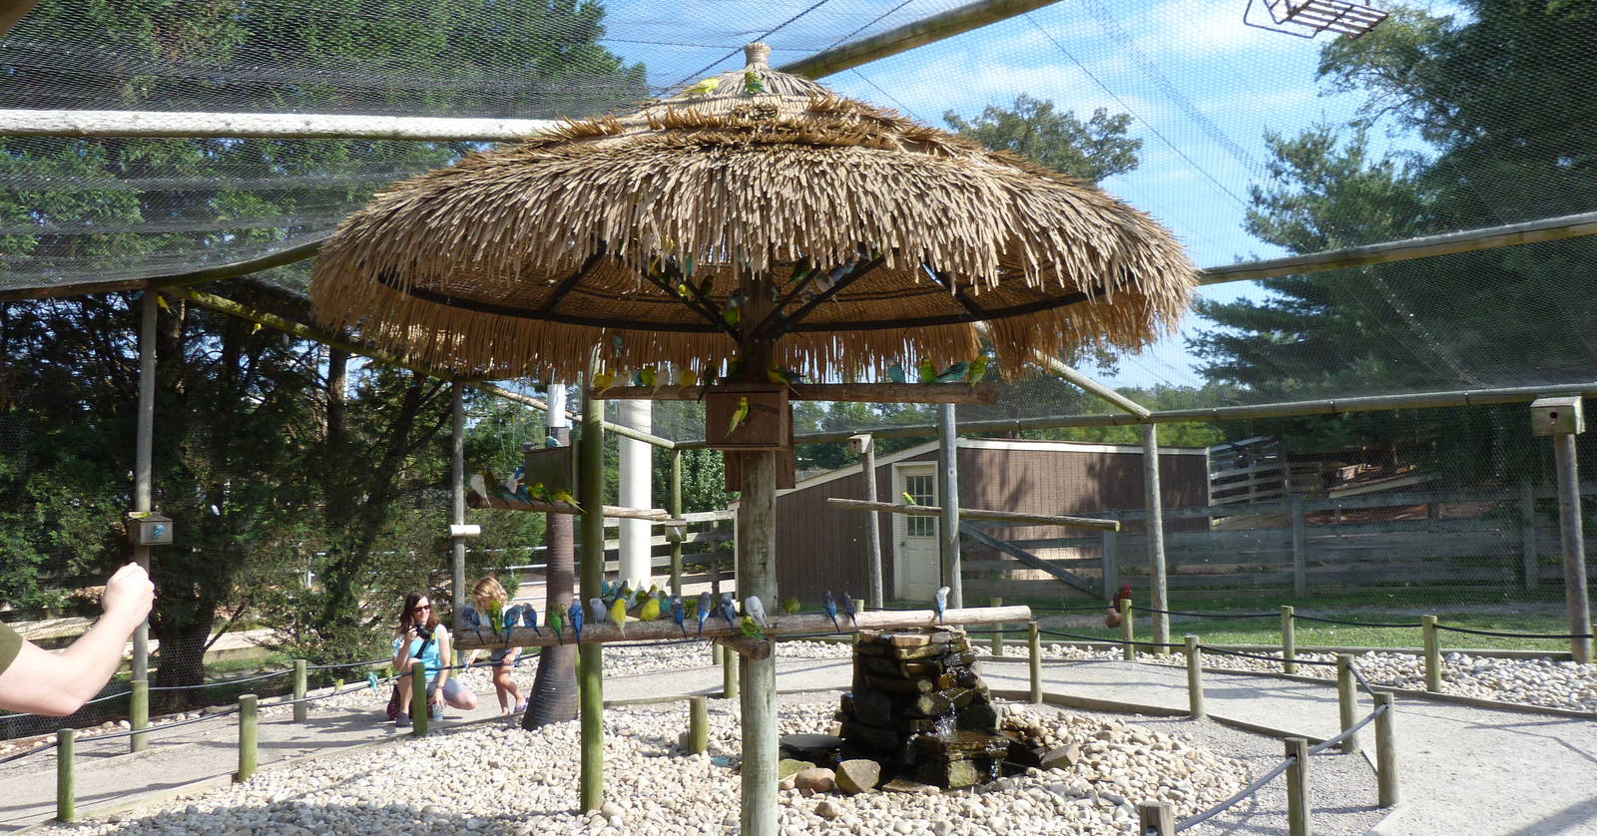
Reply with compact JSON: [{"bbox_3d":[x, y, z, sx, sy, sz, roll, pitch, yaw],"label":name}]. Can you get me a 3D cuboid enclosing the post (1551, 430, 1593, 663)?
[{"bbox_3d":[7.098,1.137,10.558,0.178,2.167,0.178,-4,-6,34],"label":"post"}]

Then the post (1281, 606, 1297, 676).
[{"bbox_3d":[4.275,1.937,10.054,0.101,0.585,0.101,-2,-5,22],"label":"post"}]

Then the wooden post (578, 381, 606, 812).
[{"bbox_3d":[-1.107,0.909,6.210,0.116,2.351,0.116,-1,-4,0],"label":"wooden post"}]

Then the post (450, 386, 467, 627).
[{"bbox_3d":[-3.484,0.990,11.835,0.107,2.713,0.107,-1,-4,0],"label":"post"}]

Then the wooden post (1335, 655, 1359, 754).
[{"bbox_3d":[3.414,1.775,7.164,0.101,0.591,0.101,-3,-5,25],"label":"wooden post"}]

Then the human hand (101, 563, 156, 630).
[{"bbox_3d":[-1.105,0.295,1.900,0.090,0.110,0.085,2,-6,-38],"label":"human hand"}]

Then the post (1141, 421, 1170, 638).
[{"bbox_3d":[3.736,1.247,12.053,0.144,2.376,0.144,-3,-5,17],"label":"post"}]

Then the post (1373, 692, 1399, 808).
[{"bbox_3d":[2.965,1.674,5.811,0.096,0.539,0.096,-2,-5,26],"label":"post"}]

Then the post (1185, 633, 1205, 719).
[{"bbox_3d":[2.832,1.841,8.222,0.093,0.579,0.093,-4,-5,18],"label":"post"}]

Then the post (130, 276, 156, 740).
[{"bbox_3d":[-5.089,0.678,8.987,0.124,3.432,0.124,1,-5,-29],"label":"post"}]

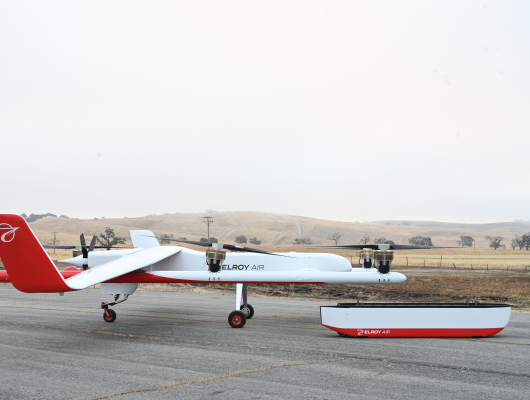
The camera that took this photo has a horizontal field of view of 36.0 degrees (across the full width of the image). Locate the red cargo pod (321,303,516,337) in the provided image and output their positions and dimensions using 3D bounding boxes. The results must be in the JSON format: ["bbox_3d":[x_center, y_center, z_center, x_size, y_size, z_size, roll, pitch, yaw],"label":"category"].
[{"bbox_3d":[2.168,1.722,11.740,2.750,0.450,0.700,0,-4,1],"label":"red cargo pod"}]

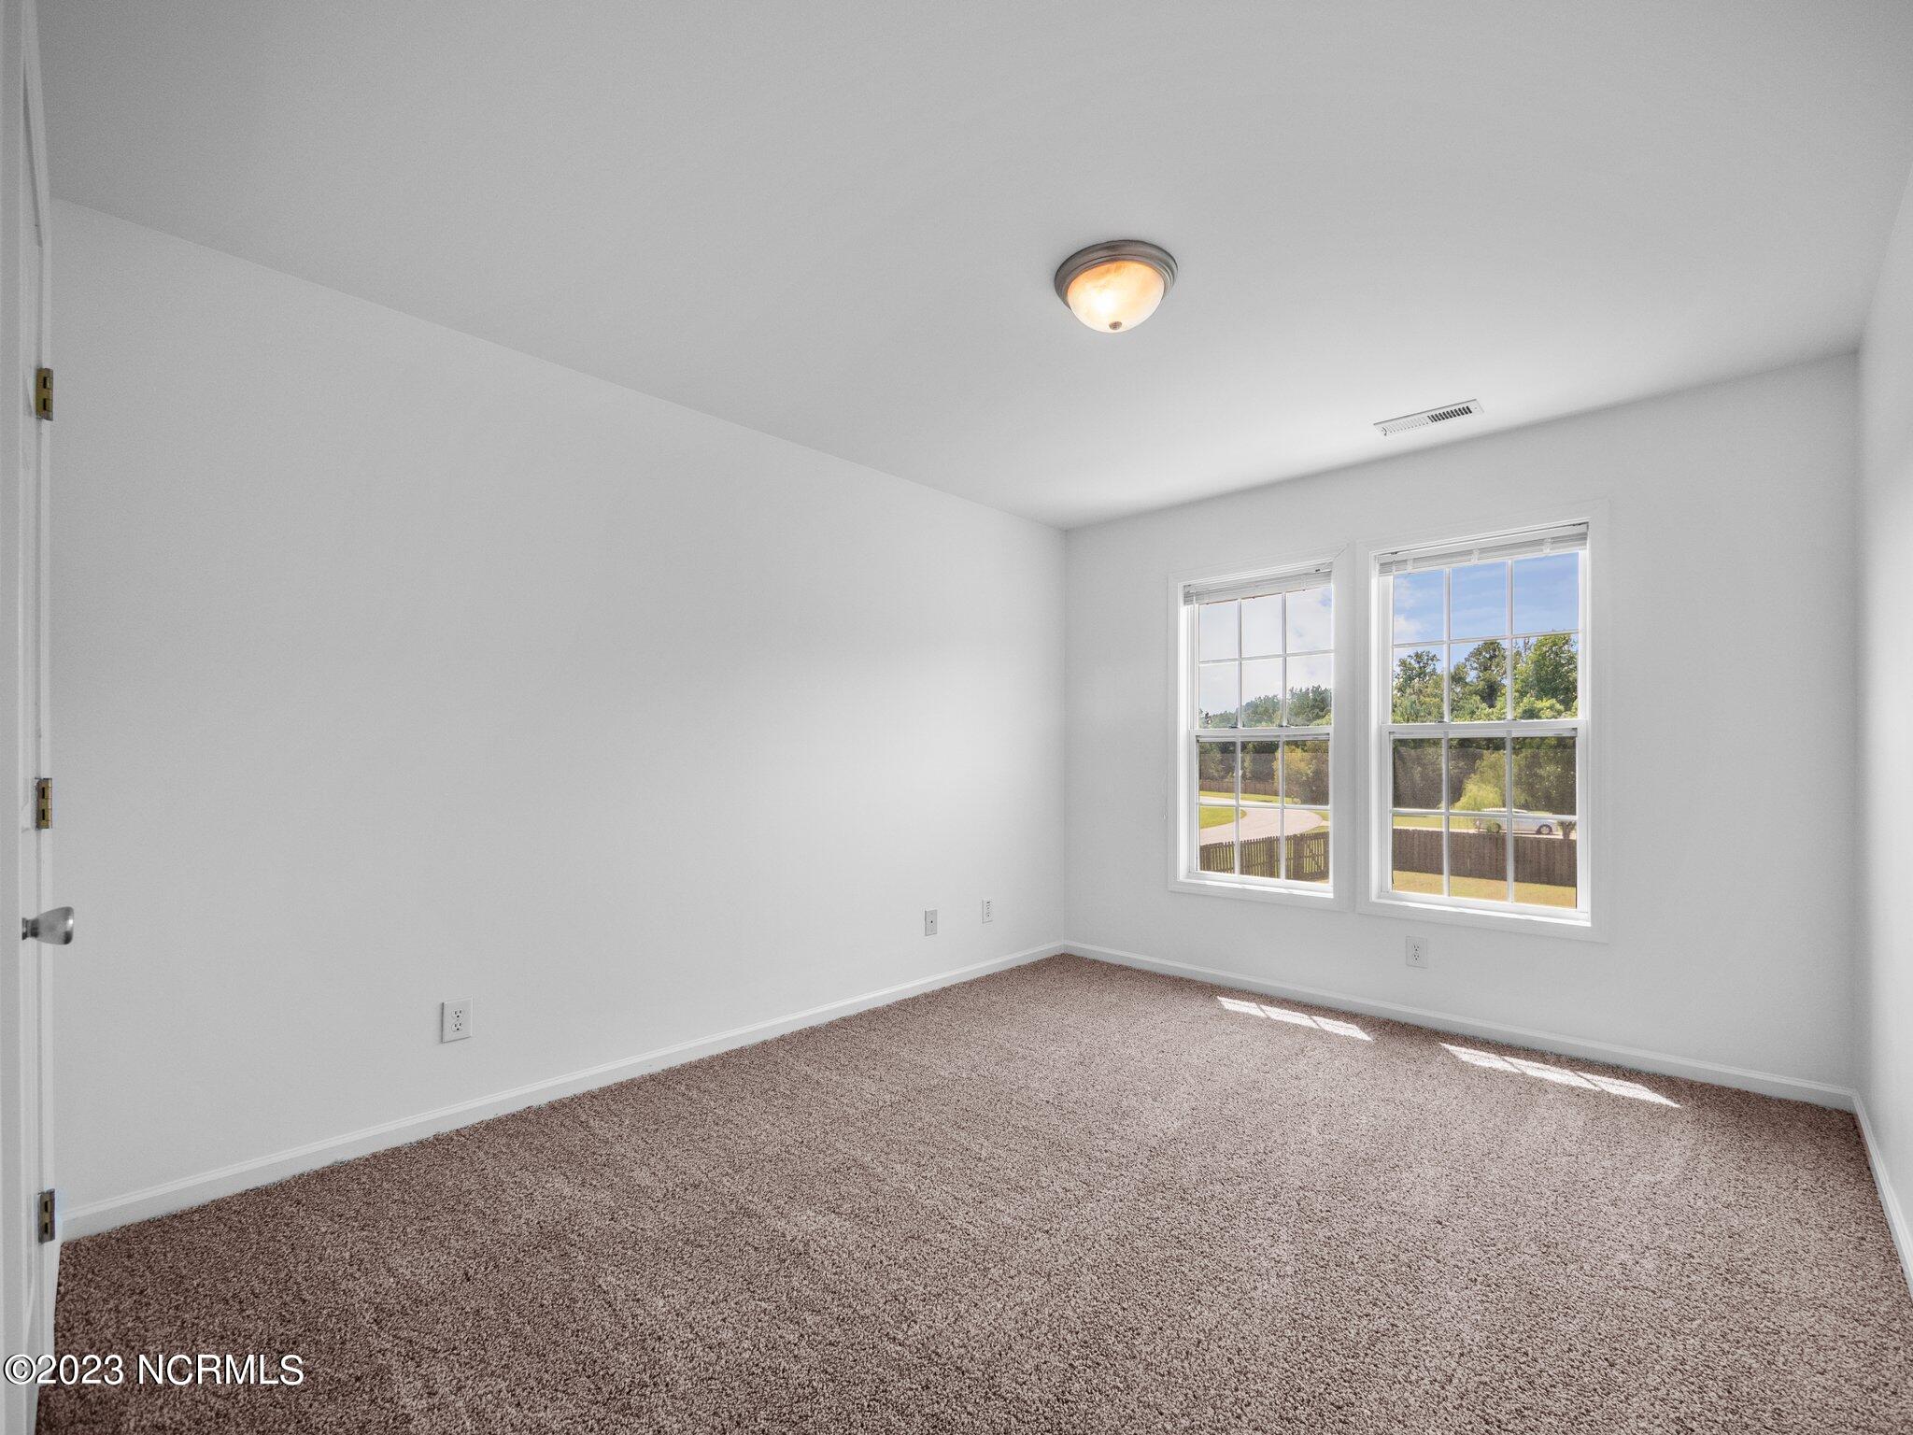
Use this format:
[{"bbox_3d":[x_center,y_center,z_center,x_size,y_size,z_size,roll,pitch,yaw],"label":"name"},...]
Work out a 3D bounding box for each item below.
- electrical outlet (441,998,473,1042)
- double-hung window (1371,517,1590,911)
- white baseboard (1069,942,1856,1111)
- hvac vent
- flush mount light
[{"bbox_3d":[-1.533,0.932,2.380,0.077,0.120,0.012,2,-2,-44],"label":"electrical outlet"},{"bbox_3d":[2.167,0.033,3.241,0.740,1.540,0.090,-1,-2,41],"label":"double-hung window"},{"bbox_3d":[1.773,1.291,3.484,3.000,0.075,0.018,-1,-2,41],"label":"white baseboard"},{"bbox_3d":[1.836,-1.155,3.010,0.345,0.020,0.150,-1,-2,41],"label":"hvac vent"},{"bbox_3d":[0.437,-1.131,2.124,0.335,0.140,0.335,0,-2,0],"label":"flush mount light"}]

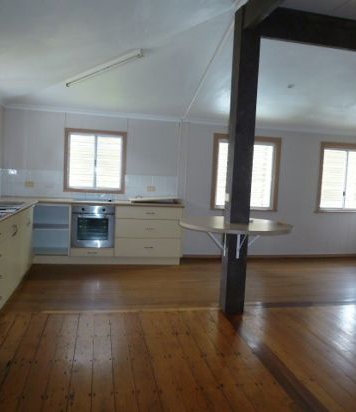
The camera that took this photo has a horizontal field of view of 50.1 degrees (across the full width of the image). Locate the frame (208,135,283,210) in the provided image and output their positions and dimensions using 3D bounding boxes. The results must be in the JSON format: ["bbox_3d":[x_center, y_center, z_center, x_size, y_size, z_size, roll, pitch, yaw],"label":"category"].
[{"bbox_3d":[1.164,-0.546,6.475,1.215,1.272,0.080,2,4,-13],"label":"frame"}]

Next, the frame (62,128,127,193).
[{"bbox_3d":[-1.274,-0.680,5.920,0.938,0.968,0.080,2,4,-13],"label":"frame"}]

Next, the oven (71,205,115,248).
[{"bbox_3d":[-1.250,0.280,5.646,0.598,0.599,0.550,2,4,-13],"label":"oven"}]

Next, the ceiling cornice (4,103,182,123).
[{"bbox_3d":[-1.250,-1.418,5.827,2.700,0.085,0.080,2,4,-13],"label":"ceiling cornice"}]

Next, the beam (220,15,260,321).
[{"bbox_3d":[0.600,-0.400,3.715,0.190,2.888,0.170,2,4,-13],"label":"beam"}]

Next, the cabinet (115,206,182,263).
[{"bbox_3d":[-0.482,0.418,5.844,0.965,0.870,0.580,2,4,-13],"label":"cabinet"}]

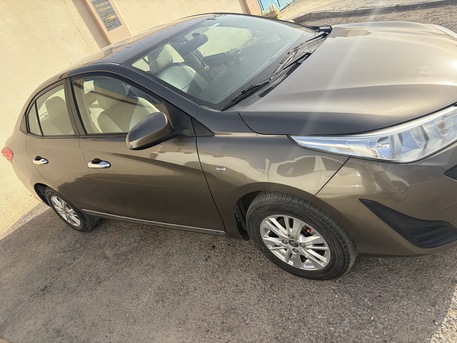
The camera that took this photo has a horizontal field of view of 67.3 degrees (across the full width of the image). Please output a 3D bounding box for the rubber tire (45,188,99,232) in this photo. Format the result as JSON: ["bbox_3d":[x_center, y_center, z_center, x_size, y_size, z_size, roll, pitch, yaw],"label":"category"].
[{"bbox_3d":[-1.607,0.367,3.499,0.590,0.590,0.190,-1,35,38],"label":"rubber tire"}]

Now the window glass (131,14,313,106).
[{"bbox_3d":[0.022,-0.848,2.259,0.820,0.120,1.330,23,47,20],"label":"window glass"}]

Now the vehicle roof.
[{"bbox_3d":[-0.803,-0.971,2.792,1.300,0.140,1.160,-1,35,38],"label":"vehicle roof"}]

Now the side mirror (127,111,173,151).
[{"bbox_3d":[-0.390,-0.200,1.765,0.170,0.160,0.220,-1,35,38],"label":"side mirror"}]

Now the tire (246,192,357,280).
[{"bbox_3d":[0.393,0.347,1.917,0.590,0.590,0.190,-1,35,38],"label":"tire"}]

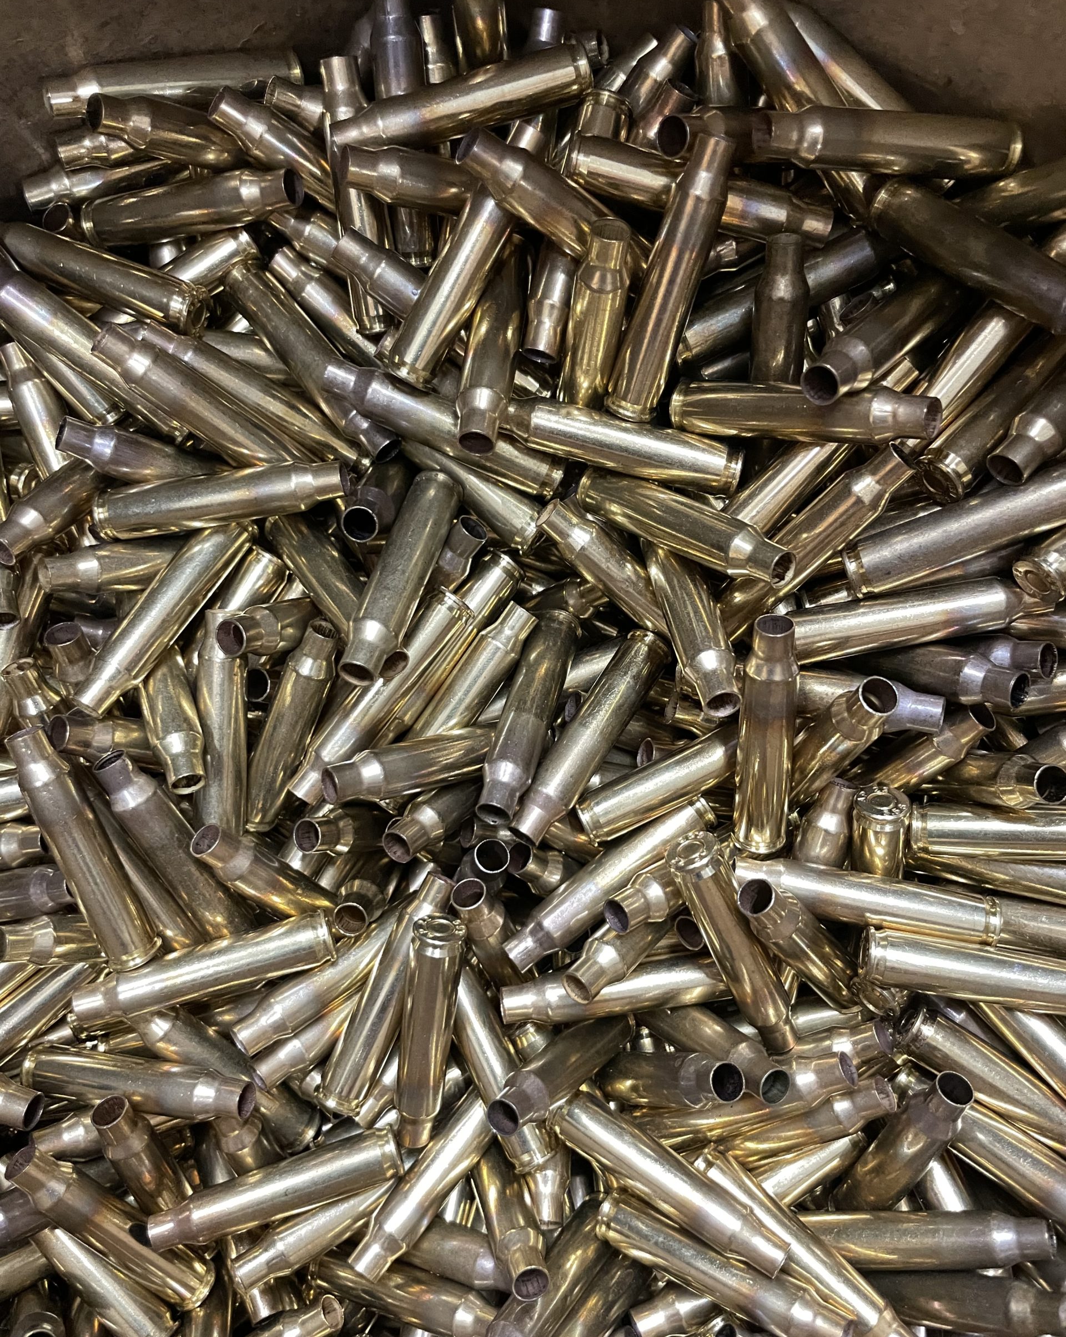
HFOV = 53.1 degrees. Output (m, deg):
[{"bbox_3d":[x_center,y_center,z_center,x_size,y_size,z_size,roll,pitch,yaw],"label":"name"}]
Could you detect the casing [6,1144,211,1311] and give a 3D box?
[{"bbox_3d":[-0.077,0.102,0.196,0.045,0.010,0.010,52,53,-24],"label":"casing"}]

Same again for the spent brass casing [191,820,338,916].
[{"bbox_3d":[-0.048,0.043,0.206,0.010,0.045,0.010,-45,43,-3],"label":"spent brass casing"}]

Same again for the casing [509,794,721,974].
[{"bbox_3d":[0.014,0.039,0.195,0.045,0.010,0.010,-37,78,-12],"label":"casing"}]

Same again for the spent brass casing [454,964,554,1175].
[{"bbox_3d":[-0.009,0.071,0.200,0.010,0.010,0.045,-26,79,-10],"label":"spent brass casing"}]

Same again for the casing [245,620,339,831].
[{"bbox_3d":[-0.048,0.011,0.208,0.010,0.010,0.045,21,113,-11],"label":"casing"}]

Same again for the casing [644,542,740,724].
[{"bbox_3d":[0.027,-0.011,0.185,0.010,0.010,0.045,-9,50,-4],"label":"casing"}]

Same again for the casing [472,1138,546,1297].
[{"bbox_3d":[-0.005,0.105,0.211,0.010,0.045,0.010,-38,105,-2],"label":"casing"}]

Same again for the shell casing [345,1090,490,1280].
[{"bbox_3d":[-0.018,0.099,0.210,0.010,0.010,0.045,40,69,6],"label":"shell casing"}]

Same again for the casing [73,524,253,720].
[{"bbox_3d":[-0.068,-0.011,0.197,0.010,0.010,0.045,29,67,5],"label":"casing"}]

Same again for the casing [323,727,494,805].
[{"bbox_3d":[-0.017,0.017,0.198,0.045,0.010,0.010,-10,73,-35],"label":"casing"}]

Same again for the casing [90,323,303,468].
[{"bbox_3d":[-0.061,-0.047,0.199,0.010,0.045,0.010,-54,38,1],"label":"casing"}]

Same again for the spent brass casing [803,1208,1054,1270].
[{"bbox_3d":[0.066,0.098,0.184,0.045,0.010,0.010,-18,65,29],"label":"spent brass casing"}]

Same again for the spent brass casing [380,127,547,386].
[{"bbox_3d":[-0.012,-0.072,0.191,0.010,0.010,0.045,27,90,10],"label":"spent brass casing"}]

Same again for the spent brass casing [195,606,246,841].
[{"bbox_3d":[-0.059,0.012,0.202,0.010,0.010,0.045,4,98,1],"label":"spent brass casing"}]

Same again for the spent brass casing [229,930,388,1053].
[{"bbox_3d":[-0.038,0.060,0.210,0.045,0.010,0.010,-30,75,-35],"label":"spent brass casing"}]

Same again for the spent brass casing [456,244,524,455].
[{"bbox_3d":[-0.007,-0.060,0.197,0.010,0.010,0.045,6,66,3],"label":"spent brass casing"}]

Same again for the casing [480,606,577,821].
[{"bbox_3d":[-0.001,0.008,0.199,0.010,0.010,0.045,16,52,4],"label":"casing"}]

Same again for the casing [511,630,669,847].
[{"bbox_3d":[0.010,0.013,0.200,0.010,0.010,0.045,33,72,8],"label":"casing"}]

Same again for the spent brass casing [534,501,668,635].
[{"bbox_3d":[0.019,-0.015,0.201,0.045,0.010,0.010,38,70,-19],"label":"spent brass casing"}]

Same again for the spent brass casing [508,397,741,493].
[{"bbox_3d":[0.014,-0.039,0.183,0.045,0.010,0.010,15,69,2],"label":"spent brass casing"}]

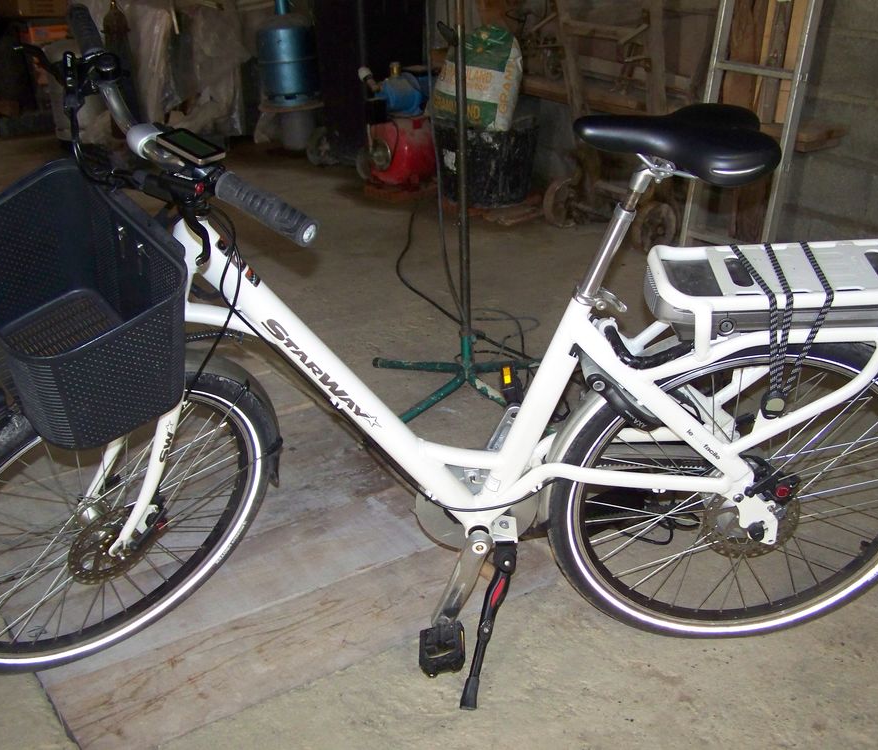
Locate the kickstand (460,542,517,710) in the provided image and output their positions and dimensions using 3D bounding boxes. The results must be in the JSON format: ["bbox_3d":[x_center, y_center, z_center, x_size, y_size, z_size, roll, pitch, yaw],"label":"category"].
[{"bbox_3d":[0.086,0.435,1.904,0.046,0.288,0.055,13,-1,-10],"label":"kickstand"}]

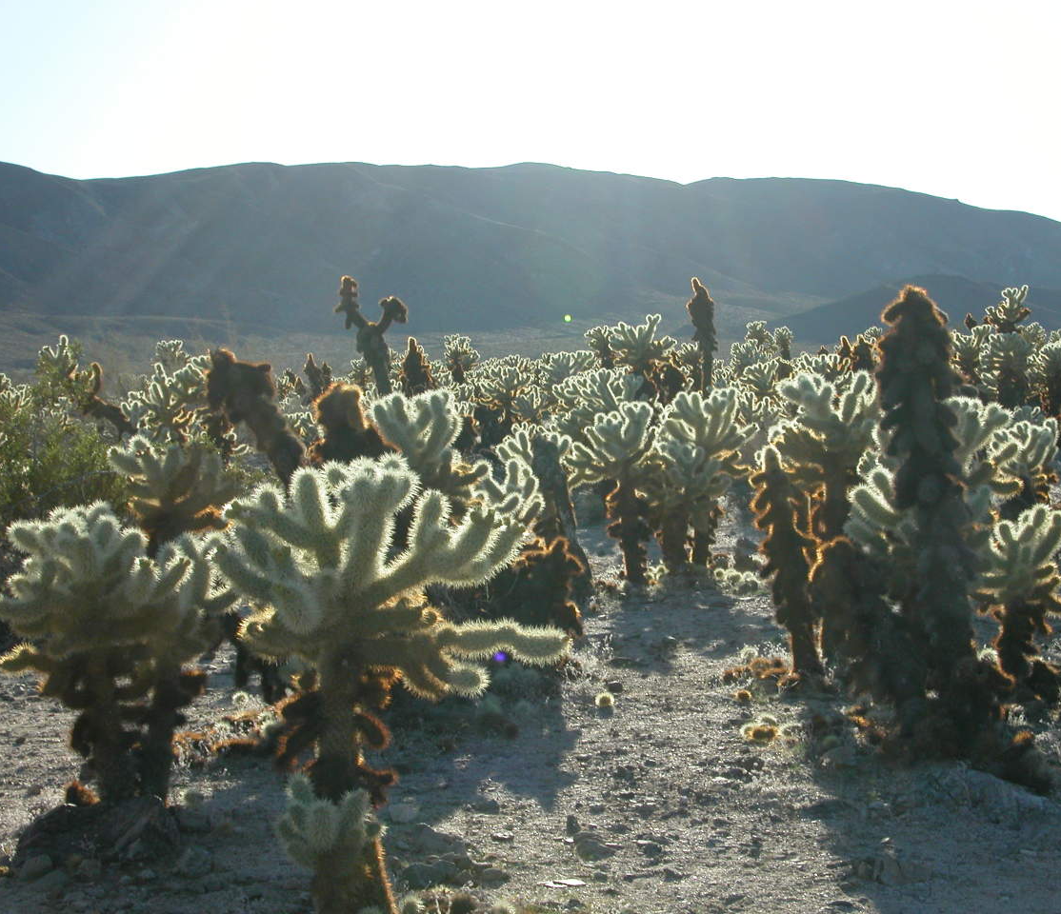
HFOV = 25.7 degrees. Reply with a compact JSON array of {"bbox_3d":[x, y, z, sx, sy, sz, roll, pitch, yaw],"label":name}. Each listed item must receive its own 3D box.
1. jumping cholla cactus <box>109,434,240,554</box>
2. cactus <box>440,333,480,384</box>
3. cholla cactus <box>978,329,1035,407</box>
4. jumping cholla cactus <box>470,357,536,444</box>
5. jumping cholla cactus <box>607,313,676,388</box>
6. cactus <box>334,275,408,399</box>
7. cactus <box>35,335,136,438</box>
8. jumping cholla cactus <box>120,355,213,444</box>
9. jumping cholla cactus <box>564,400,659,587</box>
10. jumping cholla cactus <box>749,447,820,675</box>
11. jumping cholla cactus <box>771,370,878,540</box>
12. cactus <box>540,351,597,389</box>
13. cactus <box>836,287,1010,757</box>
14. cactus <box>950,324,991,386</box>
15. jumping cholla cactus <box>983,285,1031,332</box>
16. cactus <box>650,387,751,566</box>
[{"bbox_3d":[-1.840,0.386,12.000,0.680,1.020,0.660,0,2,0],"label":"jumping cholla cactus"},{"bbox_3d":[-1.385,-1.913,46.000,0.760,1.080,0.720,0,2,0],"label":"cactus"},{"bbox_3d":[6.358,-1.137,31.000,0.690,1.046,0.620,0,3,0],"label":"cholla cactus"},{"bbox_3d":[-0.385,-0.791,33.000,0.940,1.260,0.900,0,2,0],"label":"jumping cholla cactus"},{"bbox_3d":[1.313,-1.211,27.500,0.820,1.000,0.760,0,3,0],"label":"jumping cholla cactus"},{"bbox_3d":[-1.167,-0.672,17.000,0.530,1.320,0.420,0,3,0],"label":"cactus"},{"bbox_3d":[-4.588,-0.683,24.000,1.040,1.140,0.850,0,2,0],"label":"cactus"},{"bbox_3d":[-3.997,-0.601,25.500,1.030,1.050,0.920,0,3,0],"label":"jumping cholla cactus"},{"bbox_3d":[0.455,0.194,13.000,0.506,1.002,0.500,0,3,0],"label":"jumping cholla cactus"},{"bbox_3d":[1.184,0.480,10.800,0.330,1.070,0.300,0,3,0],"label":"jumping cholla cactus"},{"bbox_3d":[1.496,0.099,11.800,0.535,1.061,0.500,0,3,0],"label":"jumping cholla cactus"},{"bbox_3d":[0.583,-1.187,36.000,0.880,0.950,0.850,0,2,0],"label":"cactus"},{"bbox_3d":[1.518,0.245,9.000,0.660,1.790,0.580,0,2,0],"label":"cactus"},{"bbox_3d":[7.375,-1.686,39.000,0.740,1.080,0.680,0,3,0],"label":"cactus"},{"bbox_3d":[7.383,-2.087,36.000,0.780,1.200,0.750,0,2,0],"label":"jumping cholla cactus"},{"bbox_3d":[1.009,0.122,13.800,0.592,1.053,0.540,0,3,0],"label":"cactus"}]

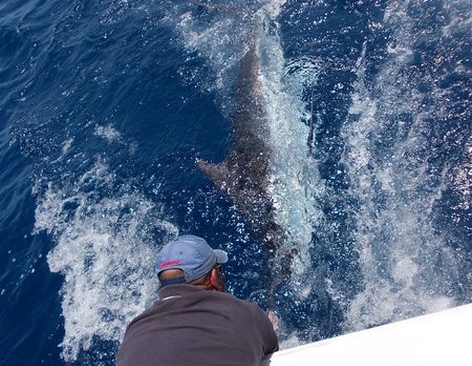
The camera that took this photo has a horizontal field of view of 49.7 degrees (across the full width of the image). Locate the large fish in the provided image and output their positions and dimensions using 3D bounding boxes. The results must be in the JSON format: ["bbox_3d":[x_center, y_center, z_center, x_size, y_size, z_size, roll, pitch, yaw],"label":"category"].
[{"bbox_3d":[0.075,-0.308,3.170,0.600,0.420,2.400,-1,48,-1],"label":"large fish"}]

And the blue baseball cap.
[{"bbox_3d":[-0.142,0.210,1.579,0.180,0.130,0.275,-8,16,26],"label":"blue baseball cap"}]

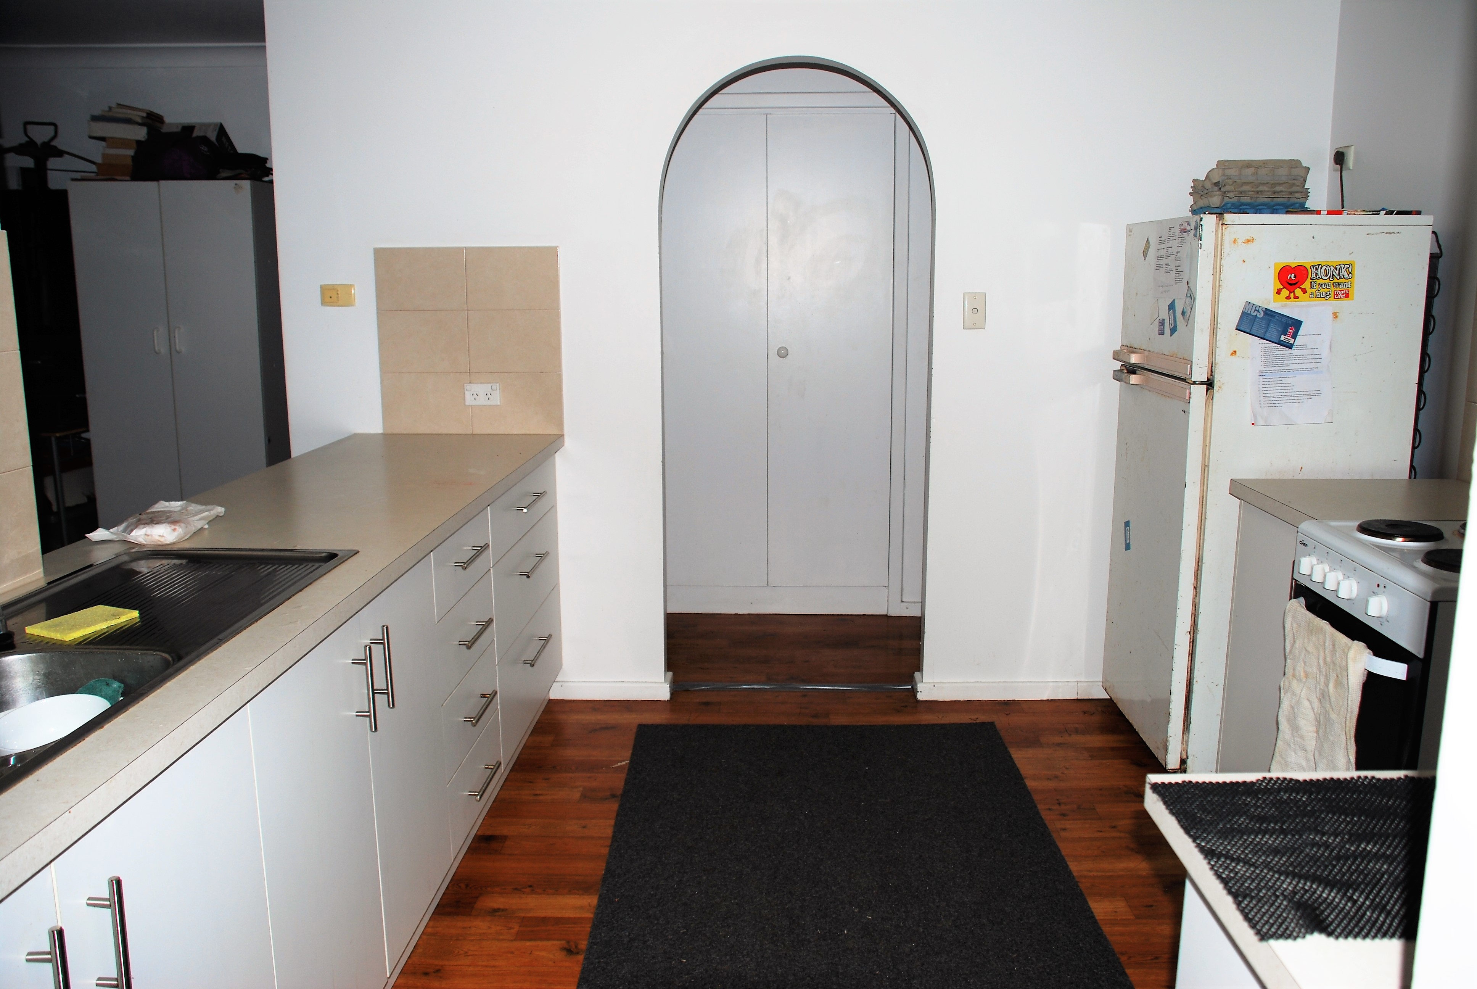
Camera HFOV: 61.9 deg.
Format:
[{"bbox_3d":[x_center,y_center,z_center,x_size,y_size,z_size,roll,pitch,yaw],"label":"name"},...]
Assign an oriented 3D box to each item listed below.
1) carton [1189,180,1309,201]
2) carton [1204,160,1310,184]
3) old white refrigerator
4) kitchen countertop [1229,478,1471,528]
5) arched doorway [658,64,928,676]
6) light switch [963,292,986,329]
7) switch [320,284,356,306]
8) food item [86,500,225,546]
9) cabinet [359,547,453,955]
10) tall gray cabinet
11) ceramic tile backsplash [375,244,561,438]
[{"bbox_3d":[1.440,-0.868,3.467,0.267,0.059,0.247,0,10,1],"label":"carton"},{"bbox_3d":[1.428,-0.887,3.399,0.257,0.064,0.119,0,10,1],"label":"carton"},{"bbox_3d":[1.469,0.008,3.545,0.658,1.566,0.648,0,10,1],"label":"old white refrigerator"},{"bbox_3d":[1.516,0.029,2.841,0.607,0.040,0.536,0,10,1],"label":"kitchen countertop"},{"bbox_3d":[0.191,-0.343,4.071,0.873,2.083,0.168,0,10,2],"label":"arched doorway"},{"bbox_3d":[0.753,-0.581,3.912,0.074,0.117,0.014,0,10,2],"label":"light switch"},{"bbox_3d":[-1.294,-0.641,3.980,0.112,0.073,0.014,0,10,2],"label":"switch"},{"bbox_3d":[-1.203,0.051,2.565,0.208,0.054,0.247,0,10,2],"label":"food item"},{"bbox_3d":[-0.917,0.524,2.524,0.515,0.739,0.471,0,10,2],"label":"cabinet"},{"bbox_3d":[-2.196,-0.369,5.048,0.723,1.782,0.446,0,10,1],"label":"tall gray cabinet"},{"bbox_3d":[-0.857,-0.485,3.919,0.595,0.598,0.013,0,10,1],"label":"ceramic tile backsplash"}]

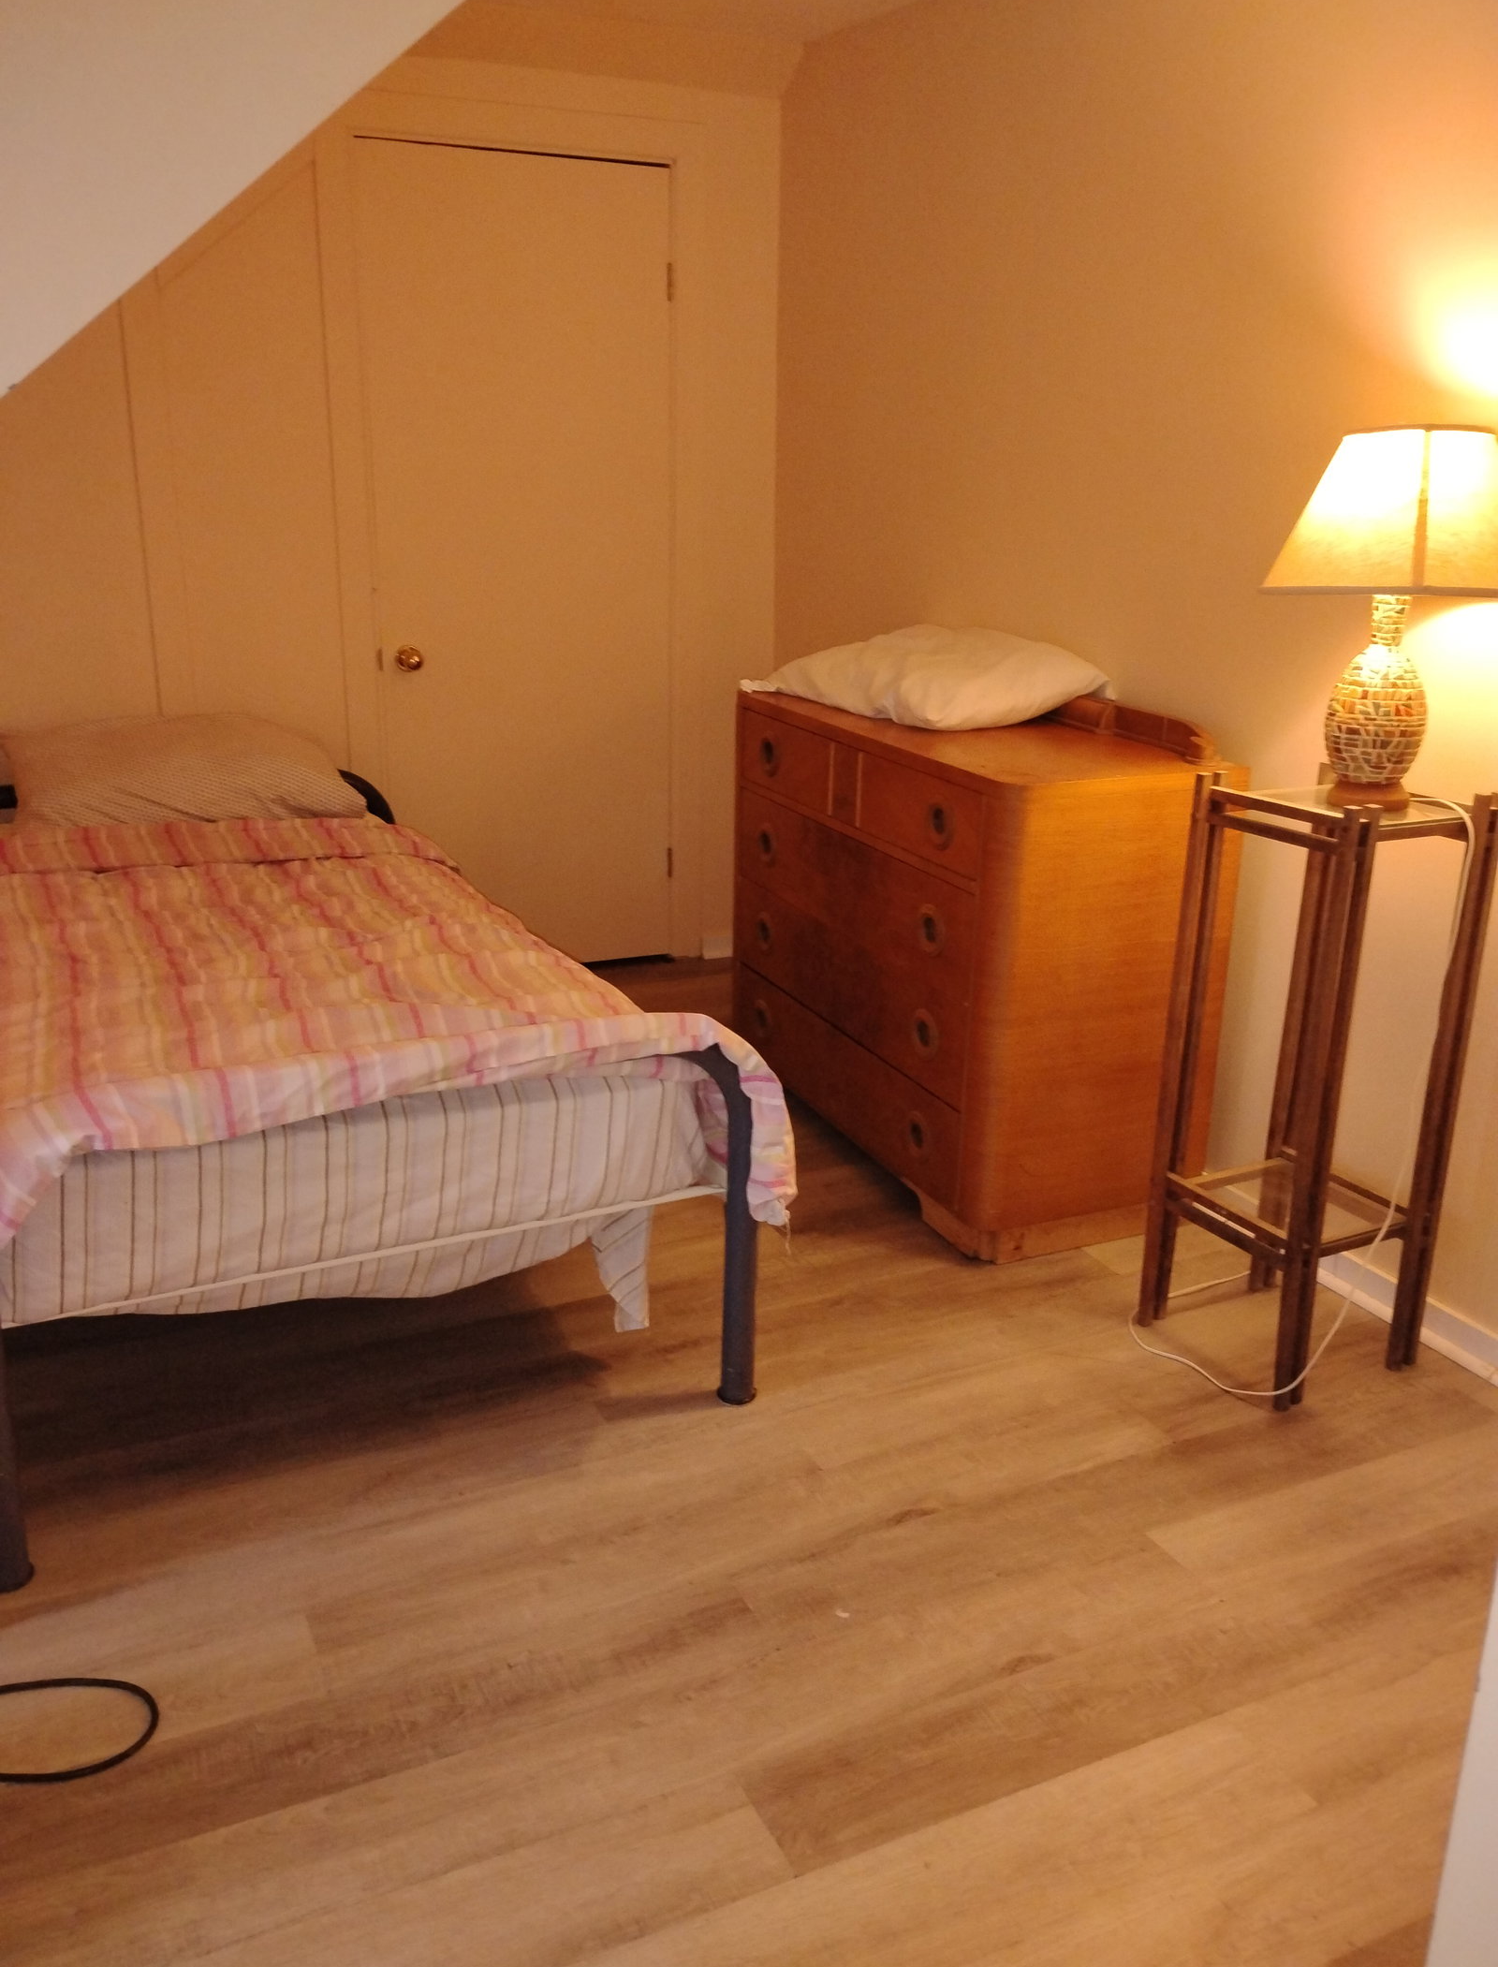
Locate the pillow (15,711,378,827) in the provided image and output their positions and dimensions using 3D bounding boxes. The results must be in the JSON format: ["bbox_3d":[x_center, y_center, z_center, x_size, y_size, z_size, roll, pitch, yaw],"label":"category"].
[{"bbox_3d":[-1.233,-0.459,3.577,0.710,0.240,0.430,-7,19,-23],"label":"pillow"}]

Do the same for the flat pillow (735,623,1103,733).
[{"bbox_3d":[0.386,-0.652,3.370,0.450,0.170,0.710,-6,19,-22],"label":"flat pillow"}]

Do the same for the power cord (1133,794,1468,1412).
[{"bbox_3d":[0.824,0.155,2.464,0.370,0.905,0.410,-7,19,-23],"label":"power cord"}]

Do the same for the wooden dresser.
[{"bbox_3d":[0.407,-0.133,3.320,0.480,0.920,1.190,-6,19,-22],"label":"wooden dresser"}]

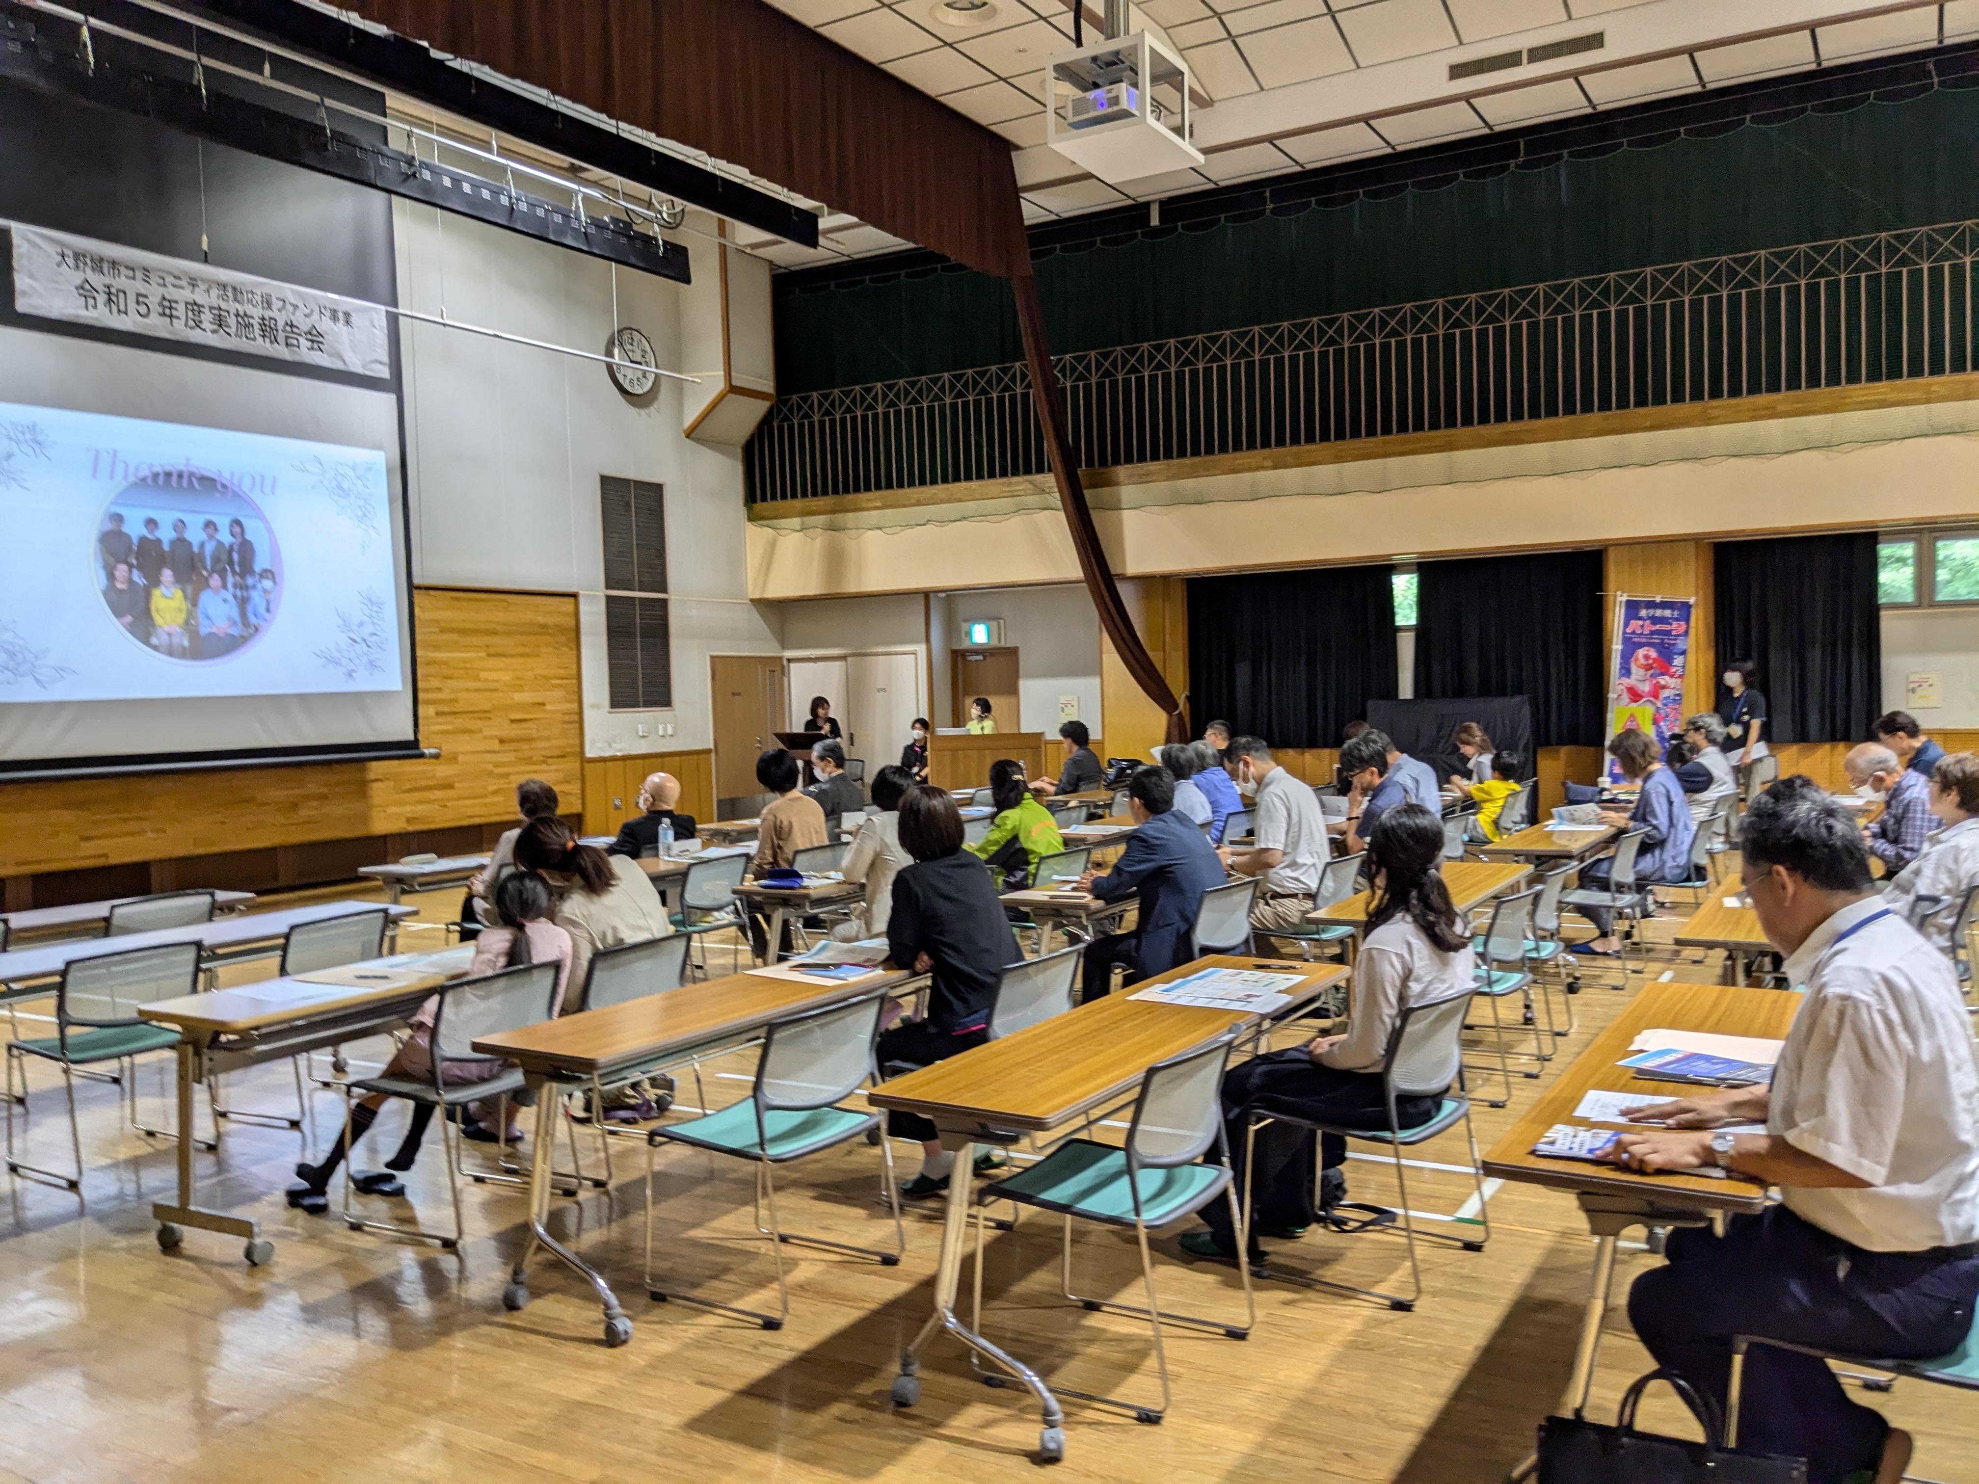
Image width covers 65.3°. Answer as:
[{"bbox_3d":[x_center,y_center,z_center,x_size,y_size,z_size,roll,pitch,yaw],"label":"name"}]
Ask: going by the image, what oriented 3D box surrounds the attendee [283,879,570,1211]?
[{"bbox_3d":[-1.696,0.921,4.799,0.800,1.020,0.480,-1,2,20],"label":"attendee"}]

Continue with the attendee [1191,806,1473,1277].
[{"bbox_3d":[0.891,0.774,4.137,0.770,1.230,0.480,0,2,32],"label":"attendee"}]

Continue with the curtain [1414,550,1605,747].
[{"bbox_3d":[4.847,-0.847,14.475,1.742,1.804,0.140,0,3,32],"label":"curtain"}]

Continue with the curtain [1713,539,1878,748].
[{"bbox_3d":[7.312,-0.922,13.992,1.319,1.857,0.150,0,2,30],"label":"curtain"}]

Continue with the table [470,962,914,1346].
[{"bbox_3d":[-0.618,1.067,4.550,0.460,0.700,1.800,0,2,33],"label":"table"}]

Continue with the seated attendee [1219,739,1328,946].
[{"bbox_3d":[1.309,0.626,7.253,0.700,1.290,0.520,0,2,31],"label":"seated attendee"}]

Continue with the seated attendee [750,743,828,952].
[{"bbox_3d":[-1.139,0.665,8.301,0.760,1.260,0.500,0,2,31],"label":"seated attendee"}]

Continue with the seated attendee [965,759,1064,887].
[{"bbox_3d":[0.031,0.684,7.577,0.720,1.210,0.520,0,2,32],"label":"seated attendee"}]

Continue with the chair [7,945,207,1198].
[{"bbox_3d":[-3.086,1.073,5.392,0.530,0.755,0.500,0,2,31],"label":"chair"}]

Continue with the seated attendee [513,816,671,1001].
[{"bbox_3d":[-1.497,0.831,5.269,0.820,1.170,0.520,0,2,32],"label":"seated attendee"}]

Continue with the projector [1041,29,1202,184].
[{"bbox_3d":[0.673,-3.131,7.646,0.530,0.440,0.640,0,2,31],"label":"projector"}]

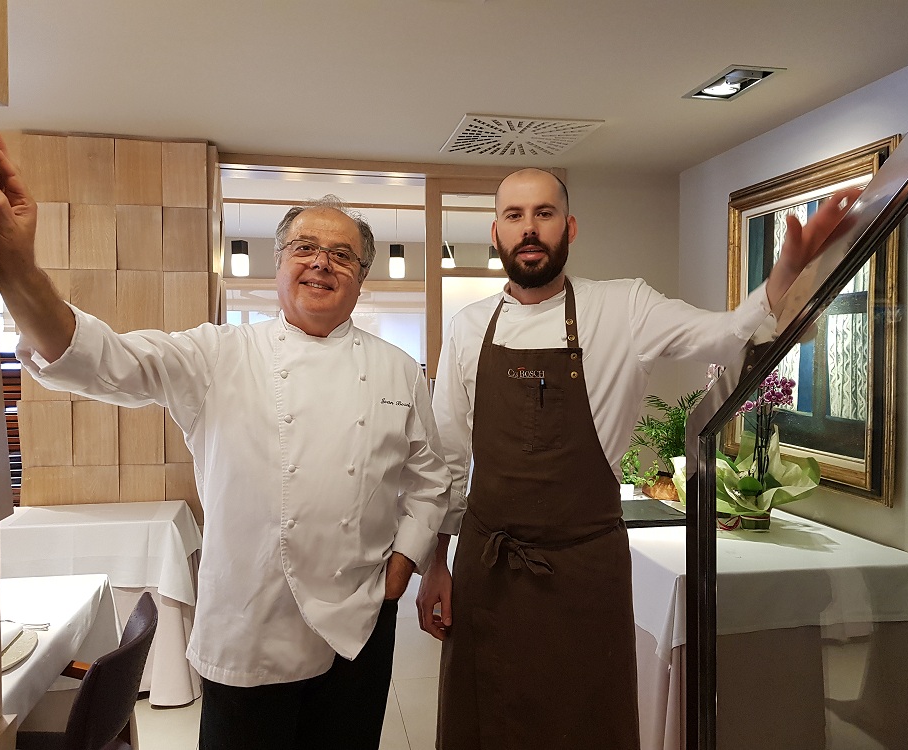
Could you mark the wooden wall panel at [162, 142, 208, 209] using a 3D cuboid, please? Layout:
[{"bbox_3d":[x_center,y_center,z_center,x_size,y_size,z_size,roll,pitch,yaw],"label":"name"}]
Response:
[{"bbox_3d":[-1.240,-0.919,3.471,0.193,0.298,0.030,0,2,-12],"label":"wooden wall panel"}]

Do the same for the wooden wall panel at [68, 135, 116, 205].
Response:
[{"bbox_3d":[-1.667,-0.937,3.469,0.200,0.304,0.040,0,2,-11],"label":"wooden wall panel"}]

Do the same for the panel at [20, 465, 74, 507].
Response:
[{"bbox_3d":[-1.837,0.559,3.399,0.215,0.290,0.030,0,2,-12],"label":"panel"}]

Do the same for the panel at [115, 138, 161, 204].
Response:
[{"bbox_3d":[-1.434,-0.919,3.431,0.199,0.293,0.030,0,2,-12],"label":"panel"}]

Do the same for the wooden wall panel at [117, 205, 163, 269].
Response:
[{"bbox_3d":[-1.468,-0.639,3.520,0.201,0.301,0.040,0,2,-11],"label":"wooden wall panel"}]

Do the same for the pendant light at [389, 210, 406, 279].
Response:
[{"bbox_3d":[-0.376,-0.877,4.993,0.093,0.469,0.093,0,2,-11],"label":"pendant light"}]

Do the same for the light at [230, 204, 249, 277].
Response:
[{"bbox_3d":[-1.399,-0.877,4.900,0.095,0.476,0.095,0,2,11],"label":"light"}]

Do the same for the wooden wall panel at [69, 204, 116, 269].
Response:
[{"bbox_3d":[-1.629,-0.622,3.401,0.195,0.290,0.030,0,2,-12],"label":"wooden wall panel"}]

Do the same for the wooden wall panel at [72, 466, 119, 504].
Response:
[{"bbox_3d":[-1.674,0.572,3.525,0.202,0.299,0.040,0,2,-11],"label":"wooden wall panel"}]

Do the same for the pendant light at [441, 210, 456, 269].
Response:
[{"bbox_3d":[-0.042,-0.879,5.059,0.093,0.469,0.093,0,2,-11],"label":"pendant light"}]

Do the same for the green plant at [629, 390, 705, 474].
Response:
[{"bbox_3d":[1.029,0.277,3.620,0.390,0.410,0.370,0,2,-12],"label":"green plant"}]

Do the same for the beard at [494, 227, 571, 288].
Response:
[{"bbox_3d":[0.169,-0.253,1.620,0.155,0.132,0.110,0,2,8],"label":"beard"}]

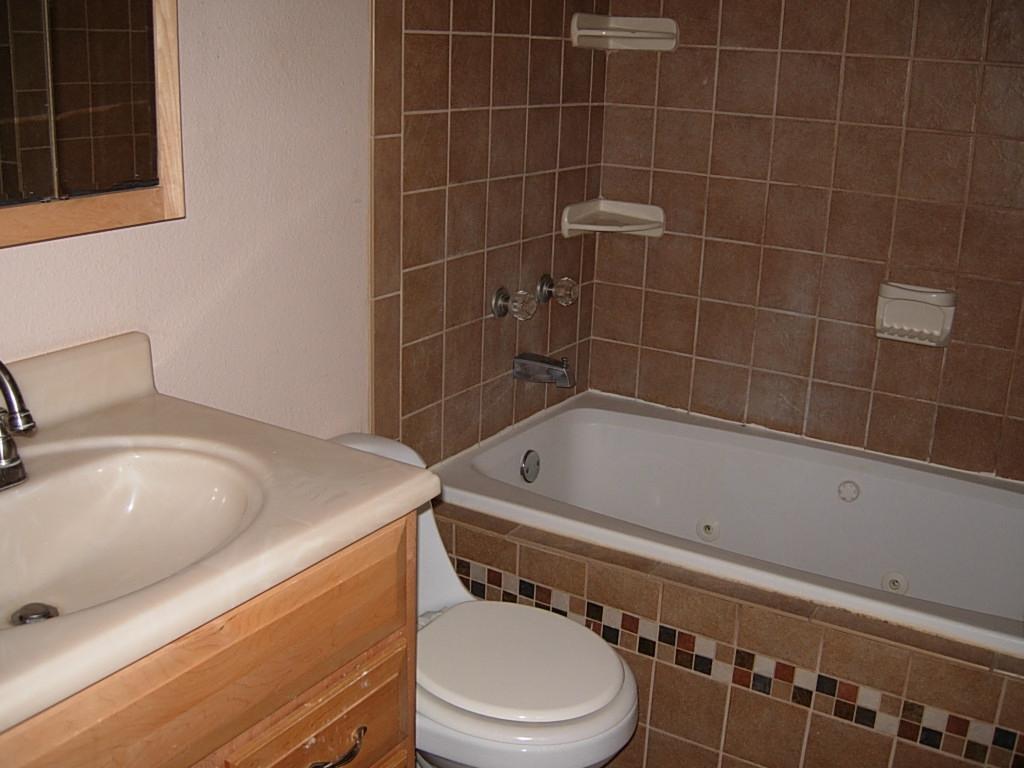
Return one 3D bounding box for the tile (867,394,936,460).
[{"bbox_3d":[0.917,0.100,2.513,0.152,0.147,0.009,12,20,30],"label":"tile"}]

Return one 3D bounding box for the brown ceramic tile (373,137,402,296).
[{"bbox_3d":[-0.243,-0.321,2.047,0.009,0.304,0.083,12,20,30],"label":"brown ceramic tile"}]

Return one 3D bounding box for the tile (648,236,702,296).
[{"bbox_3d":[0.416,-0.306,2.724,0.152,0.153,0.009,12,20,30],"label":"tile"}]

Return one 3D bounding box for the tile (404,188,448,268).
[{"bbox_3d":[-0.181,-0.319,2.180,0.010,0.152,0.148,12,20,30],"label":"tile"}]

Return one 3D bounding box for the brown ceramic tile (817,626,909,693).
[{"bbox_3d":[0.600,0.471,1.807,0.152,0.085,0.010,12,20,30],"label":"brown ceramic tile"}]

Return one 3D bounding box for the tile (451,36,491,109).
[{"bbox_3d":[-0.088,-0.643,2.192,0.009,0.153,0.152,12,20,30],"label":"tile"}]

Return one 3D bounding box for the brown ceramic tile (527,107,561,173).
[{"bbox_3d":[0.070,-0.575,2.510,0.010,0.152,0.152,12,20,30],"label":"brown ceramic tile"}]

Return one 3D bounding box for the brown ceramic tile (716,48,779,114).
[{"bbox_3d":[0.559,-0.717,2.531,0.151,0.151,0.010,12,20,30],"label":"brown ceramic tile"}]

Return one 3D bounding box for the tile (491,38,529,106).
[{"bbox_3d":[-0.007,-0.689,2.353,0.010,0.152,0.152,13,20,30],"label":"tile"}]

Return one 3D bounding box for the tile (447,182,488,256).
[{"bbox_3d":[-0.099,-0.355,2.300,0.010,0.152,0.152,12,20,30],"label":"tile"}]

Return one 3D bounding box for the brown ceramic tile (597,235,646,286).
[{"bbox_3d":[0.290,-0.338,2.817,0.145,0.152,0.010,12,20,30],"label":"brown ceramic tile"}]

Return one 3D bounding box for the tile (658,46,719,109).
[{"bbox_3d":[0.430,-0.747,2.607,0.151,0.151,0.010,12,20,30],"label":"tile"}]

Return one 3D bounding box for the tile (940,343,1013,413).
[{"bbox_3d":[1.050,-0.014,2.408,0.152,0.152,0.010,12,20,30],"label":"tile"}]

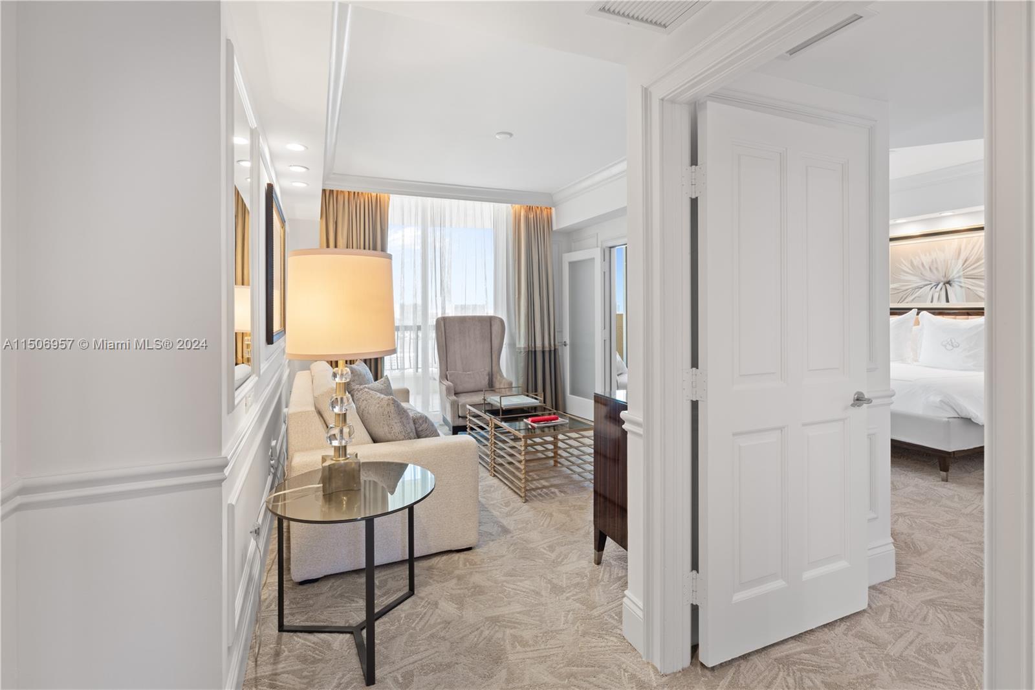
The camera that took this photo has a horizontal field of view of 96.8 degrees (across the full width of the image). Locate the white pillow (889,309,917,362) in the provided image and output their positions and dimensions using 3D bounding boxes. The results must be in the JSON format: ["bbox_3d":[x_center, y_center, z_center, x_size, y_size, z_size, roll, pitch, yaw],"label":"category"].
[{"bbox_3d":[4.232,-0.081,5.398,0.200,0.620,0.640,8,0,-23],"label":"white pillow"}]

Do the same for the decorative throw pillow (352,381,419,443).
[{"bbox_3d":[-0.825,0.439,2.864,0.190,0.440,0.460,-20,0,13],"label":"decorative throw pillow"}]

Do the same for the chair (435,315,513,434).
[{"bbox_3d":[-0.479,0.286,5.181,0.710,1.210,0.760,-1,4,-20],"label":"chair"}]

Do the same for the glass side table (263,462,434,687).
[{"bbox_3d":[-0.657,0.867,1.868,0.625,0.585,0.625,-2,4,-22],"label":"glass side table"}]

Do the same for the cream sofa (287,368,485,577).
[{"bbox_3d":[-0.981,0.634,3.168,0.930,0.840,1.820,-2,4,-22],"label":"cream sofa"}]

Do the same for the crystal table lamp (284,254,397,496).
[{"bbox_3d":[-0.708,0.109,1.865,0.420,0.930,0.420,-2,4,-22],"label":"crystal table lamp"}]

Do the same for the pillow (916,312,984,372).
[{"bbox_3d":[4.520,-0.028,4.739,0.200,0.630,0.660,8,0,-23],"label":"pillow"}]

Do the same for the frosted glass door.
[{"bbox_3d":[0.781,-0.154,5.620,0.045,2.000,0.700,-3,5,-34],"label":"frosted glass door"}]

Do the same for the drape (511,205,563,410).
[{"bbox_3d":[0.257,-0.478,5.909,0.660,2.620,0.200,-2,4,-22],"label":"drape"}]

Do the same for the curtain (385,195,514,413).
[{"bbox_3d":[-0.777,-0.469,5.680,1.680,2.640,0.140,-2,4,-22],"label":"curtain"}]

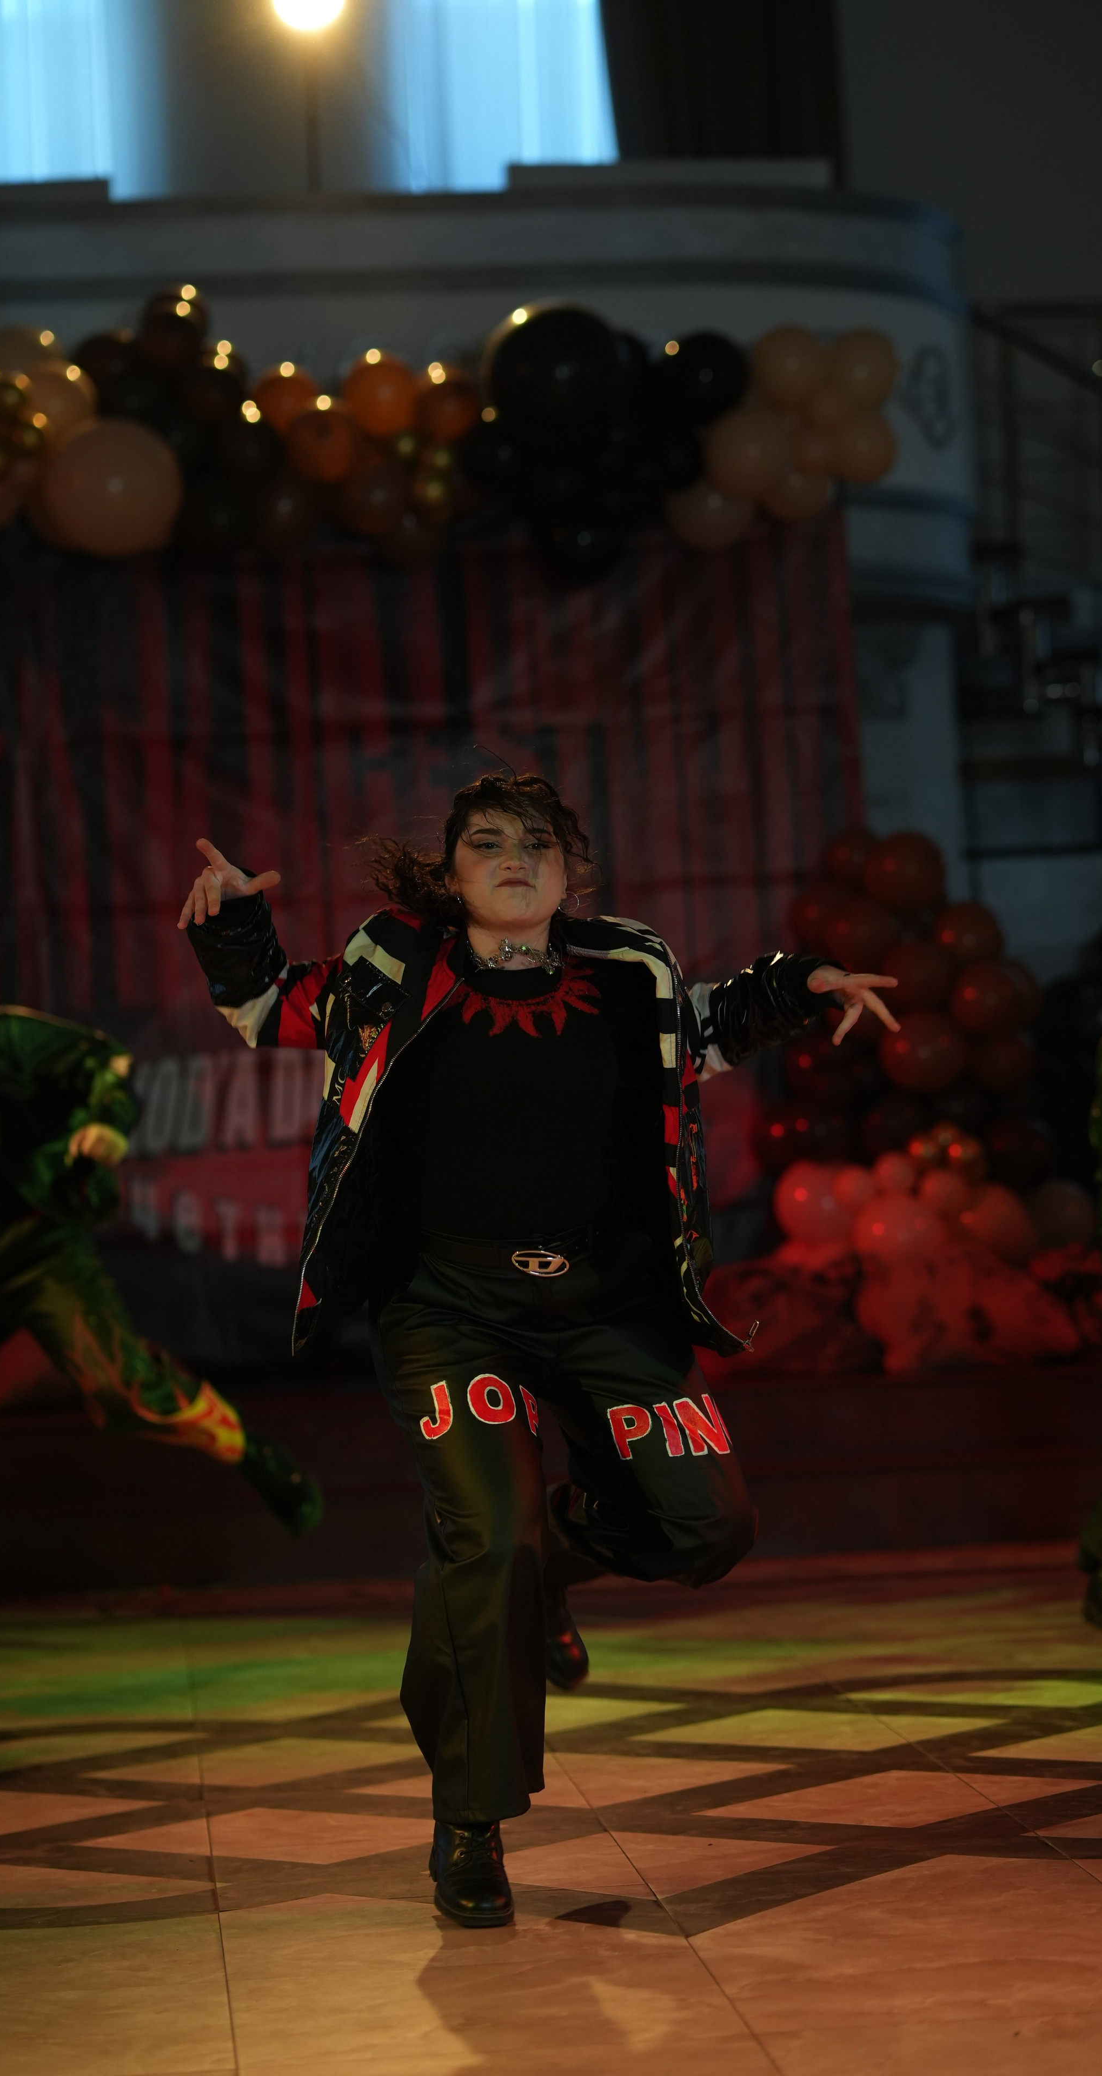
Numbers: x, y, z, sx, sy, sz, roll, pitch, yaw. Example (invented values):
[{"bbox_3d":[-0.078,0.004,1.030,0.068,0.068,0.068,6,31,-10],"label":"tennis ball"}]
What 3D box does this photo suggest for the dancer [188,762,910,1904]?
[{"bbox_3d":[0.005,0.440,6.950,1.010,1.630,0.680,-2,-1,-5],"label":"dancer"}]

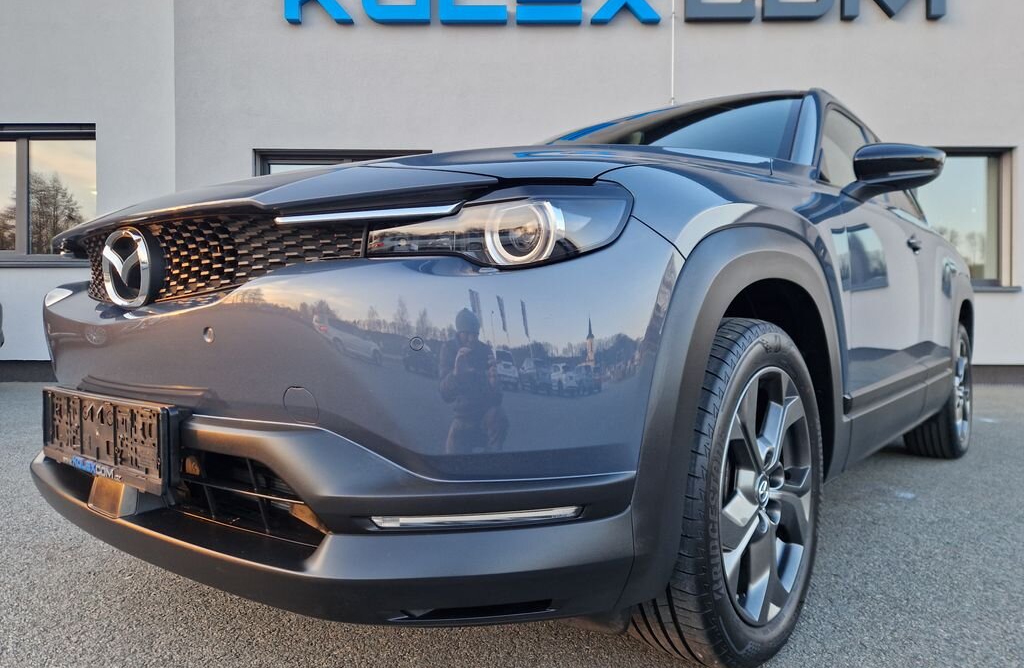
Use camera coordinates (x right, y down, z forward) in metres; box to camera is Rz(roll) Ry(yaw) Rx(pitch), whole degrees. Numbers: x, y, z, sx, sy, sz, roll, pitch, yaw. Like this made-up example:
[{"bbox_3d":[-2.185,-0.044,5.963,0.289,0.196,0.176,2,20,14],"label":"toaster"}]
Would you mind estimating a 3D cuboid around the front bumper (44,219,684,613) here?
[{"bbox_3d":[-0.556,0.134,1.453,1.770,0.660,0.610,0,1,40],"label":"front bumper"}]

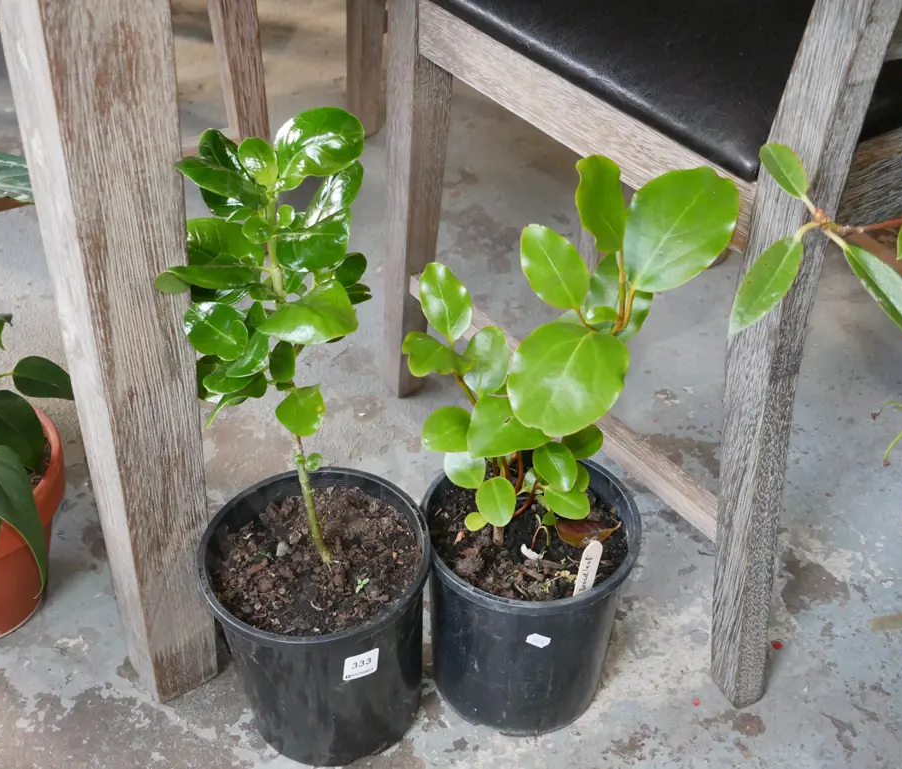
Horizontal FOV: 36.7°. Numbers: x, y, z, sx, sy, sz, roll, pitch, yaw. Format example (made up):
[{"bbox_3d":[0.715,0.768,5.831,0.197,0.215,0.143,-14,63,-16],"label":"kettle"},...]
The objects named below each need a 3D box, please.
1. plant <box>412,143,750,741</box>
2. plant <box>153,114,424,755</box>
[{"bbox_3d":[0.071,0.055,1.057,0.214,0.522,0.184,2,41,0],"label":"plant"},{"bbox_3d":[-0.108,0.060,1.010,0.185,0.567,0.180,2,41,0],"label":"plant"}]

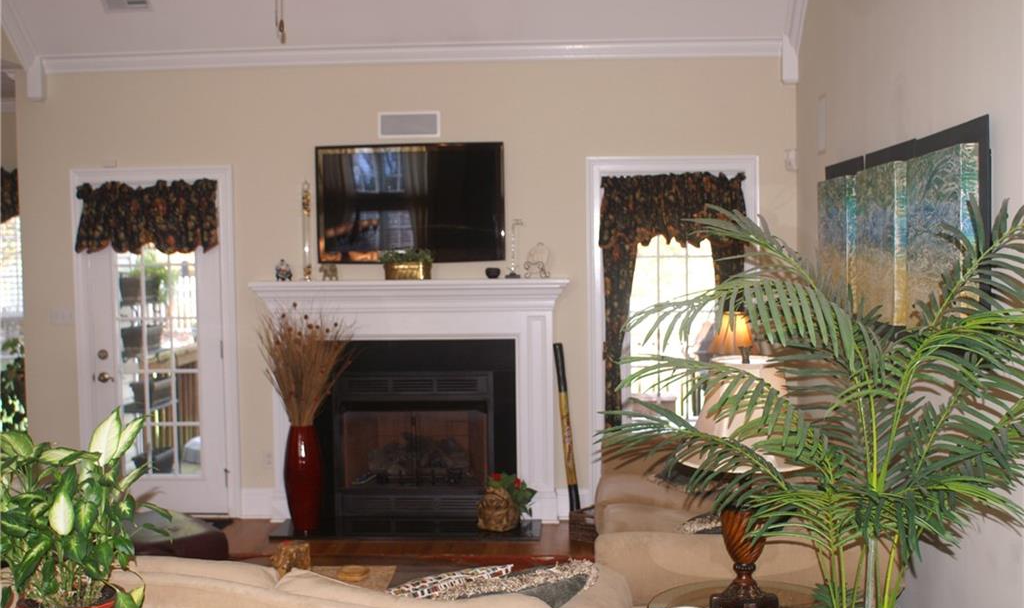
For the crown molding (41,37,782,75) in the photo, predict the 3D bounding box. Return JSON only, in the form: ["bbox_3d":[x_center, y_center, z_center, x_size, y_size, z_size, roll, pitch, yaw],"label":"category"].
[{"bbox_3d":[-0.626,-1.466,6.552,4.400,0.100,0.080,-1,3,3],"label":"crown molding"}]

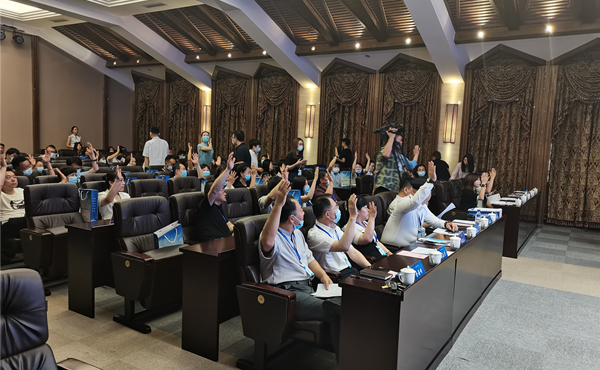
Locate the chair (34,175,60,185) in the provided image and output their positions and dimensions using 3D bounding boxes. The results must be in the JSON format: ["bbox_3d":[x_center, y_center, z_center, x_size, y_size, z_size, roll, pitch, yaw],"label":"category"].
[{"bbox_3d":[-2.882,0.401,5.660,0.600,1.010,0.650,6,6,32],"label":"chair"}]

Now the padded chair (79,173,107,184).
[{"bbox_3d":[-2.804,0.337,6.549,0.620,1.030,0.640,5,5,31],"label":"padded chair"}]

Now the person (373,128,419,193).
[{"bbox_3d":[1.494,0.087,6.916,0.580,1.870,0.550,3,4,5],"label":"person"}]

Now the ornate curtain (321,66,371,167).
[{"bbox_3d":[1.236,-1.450,12.488,1.505,3.710,0.250,6,6,32],"label":"ornate curtain"}]

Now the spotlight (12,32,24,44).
[{"bbox_3d":[-7.949,-4.133,12.741,0.260,0.310,0.270,20,13,30],"label":"spotlight"}]

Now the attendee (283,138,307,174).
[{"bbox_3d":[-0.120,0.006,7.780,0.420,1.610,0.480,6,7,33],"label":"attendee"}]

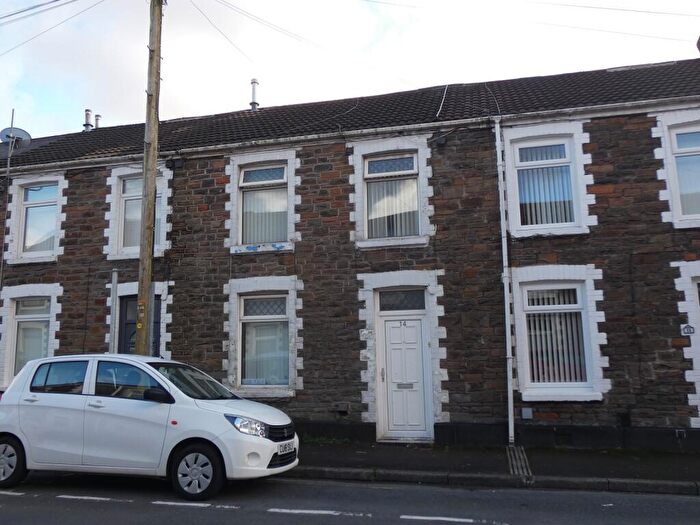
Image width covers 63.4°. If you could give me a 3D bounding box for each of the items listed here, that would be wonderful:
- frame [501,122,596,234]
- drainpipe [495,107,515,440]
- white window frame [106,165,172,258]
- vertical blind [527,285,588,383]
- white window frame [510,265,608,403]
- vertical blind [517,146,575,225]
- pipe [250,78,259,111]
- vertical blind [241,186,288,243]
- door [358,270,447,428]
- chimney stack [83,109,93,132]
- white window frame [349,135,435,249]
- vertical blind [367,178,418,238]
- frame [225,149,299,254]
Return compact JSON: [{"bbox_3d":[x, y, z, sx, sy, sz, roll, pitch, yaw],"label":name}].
[{"bbox_3d":[3.223,-1.330,9.150,1.337,1.824,0.200,-3,-8,13],"label":"frame"},{"bbox_3d":[2.484,0.196,9.089,0.110,5.256,0.100,-2,-9,12],"label":"drainpipe"},{"bbox_3d":[-4.034,-0.960,10.880,1.446,1.796,0.200,-3,-8,13],"label":"white window frame"},{"bbox_3d":[3.280,1.143,9.039,0.887,1.514,0.080,-3,-9,12],"label":"vertical blind"},{"bbox_3d":[3.270,1.093,8.812,1.343,2.062,0.200,-3,-8,13],"label":"white window frame"},{"bbox_3d":[3.208,-1.273,9.301,0.827,1.306,0.100,-3,-8,13],"label":"vertical blind"},{"bbox_3d":[-2.330,-4.089,13.816,0.203,0.829,0.203,-1,-9,0],"label":"pipe"},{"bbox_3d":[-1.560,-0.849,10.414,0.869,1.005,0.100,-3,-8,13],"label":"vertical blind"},{"bbox_3d":[0.892,1.519,9.378,1.449,2.732,0.180,-3,-9,12],"label":"door"},{"bbox_3d":[-6.827,-3.695,14.754,0.235,0.621,0.235,-3,-9,12],"label":"chimney stack"},{"bbox_3d":[0.725,-1.200,9.814,1.490,1.935,0.200,-3,-9,12],"label":"white window frame"},{"bbox_3d":[0.753,-0.961,9.917,0.931,1.053,0.080,-3,-9,12],"label":"vertical blind"},{"bbox_3d":[-1.573,-1.081,10.293,1.467,1.816,0.200,-3,-8,13],"label":"frame"}]

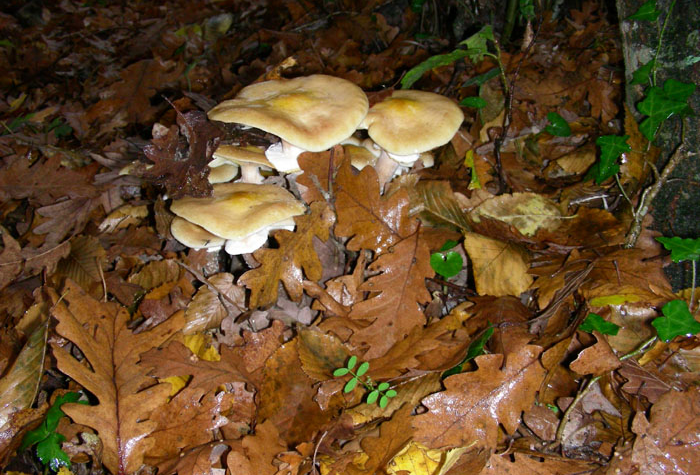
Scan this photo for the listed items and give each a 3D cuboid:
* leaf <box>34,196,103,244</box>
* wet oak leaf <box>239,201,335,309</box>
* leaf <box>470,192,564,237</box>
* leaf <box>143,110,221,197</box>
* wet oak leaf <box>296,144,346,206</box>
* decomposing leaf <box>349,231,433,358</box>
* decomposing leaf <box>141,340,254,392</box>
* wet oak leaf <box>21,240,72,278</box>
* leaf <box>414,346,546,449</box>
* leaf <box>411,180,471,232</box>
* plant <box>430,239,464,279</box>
[{"bbox_3d":[-0.224,-0.015,0.617,0.059,0.015,0.058,-26,50,-25],"label":"leaf"},{"bbox_3d":[-0.046,0.010,0.554,0.068,0.020,0.101,26,62,16],"label":"wet oak leaf"},{"bbox_3d":[0.134,-0.019,0.613,0.074,0.015,0.046,1,51,1],"label":"leaf"},{"bbox_3d":[-0.166,-0.082,0.760,0.079,0.075,0.050,-12,39,-11],"label":"leaf"},{"bbox_3d":[-0.028,-0.058,0.720,0.045,0.050,0.030,-4,38,-2],"label":"wet oak leaf"},{"bbox_3d":[0.039,0.046,0.652,0.064,0.025,0.134,15,56,13],"label":"decomposing leaf"},{"bbox_3d":[-0.117,0.099,0.604,0.098,0.020,0.051,10,41,13],"label":"decomposing leaf"},{"bbox_3d":[-0.225,0.016,0.574,0.042,0.015,0.038,-21,48,-20],"label":"wet oak leaf"},{"bbox_3d":[0.101,0.119,0.573,0.129,0.022,0.073,-28,48,-25],"label":"leaf"},{"bbox_3d":[0.075,-0.027,0.624,0.067,0.015,0.053,28,56,21],"label":"leaf"},{"bbox_3d":[0.086,0.019,0.680,0.030,0.030,0.028,3,38,7],"label":"plant"}]

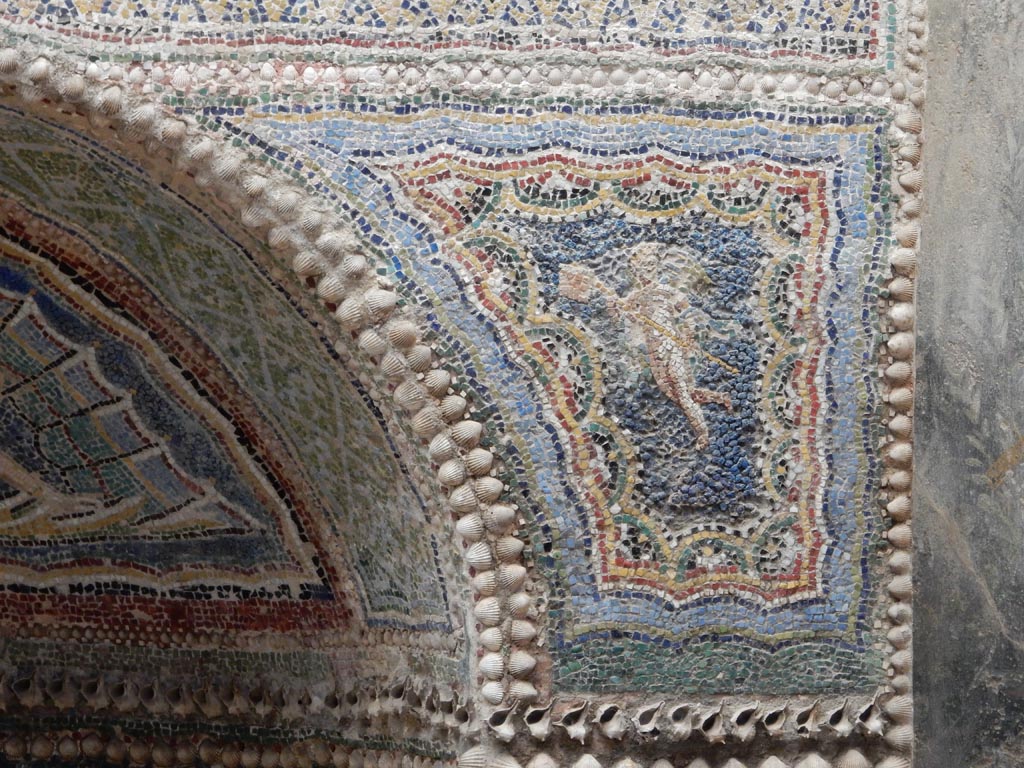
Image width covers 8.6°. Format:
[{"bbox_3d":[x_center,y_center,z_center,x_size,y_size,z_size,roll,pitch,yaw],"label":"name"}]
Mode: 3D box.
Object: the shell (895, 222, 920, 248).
[{"bbox_3d":[0.447,-0.167,7.650,0.027,0.028,0.013,1,0,8],"label":"shell"}]

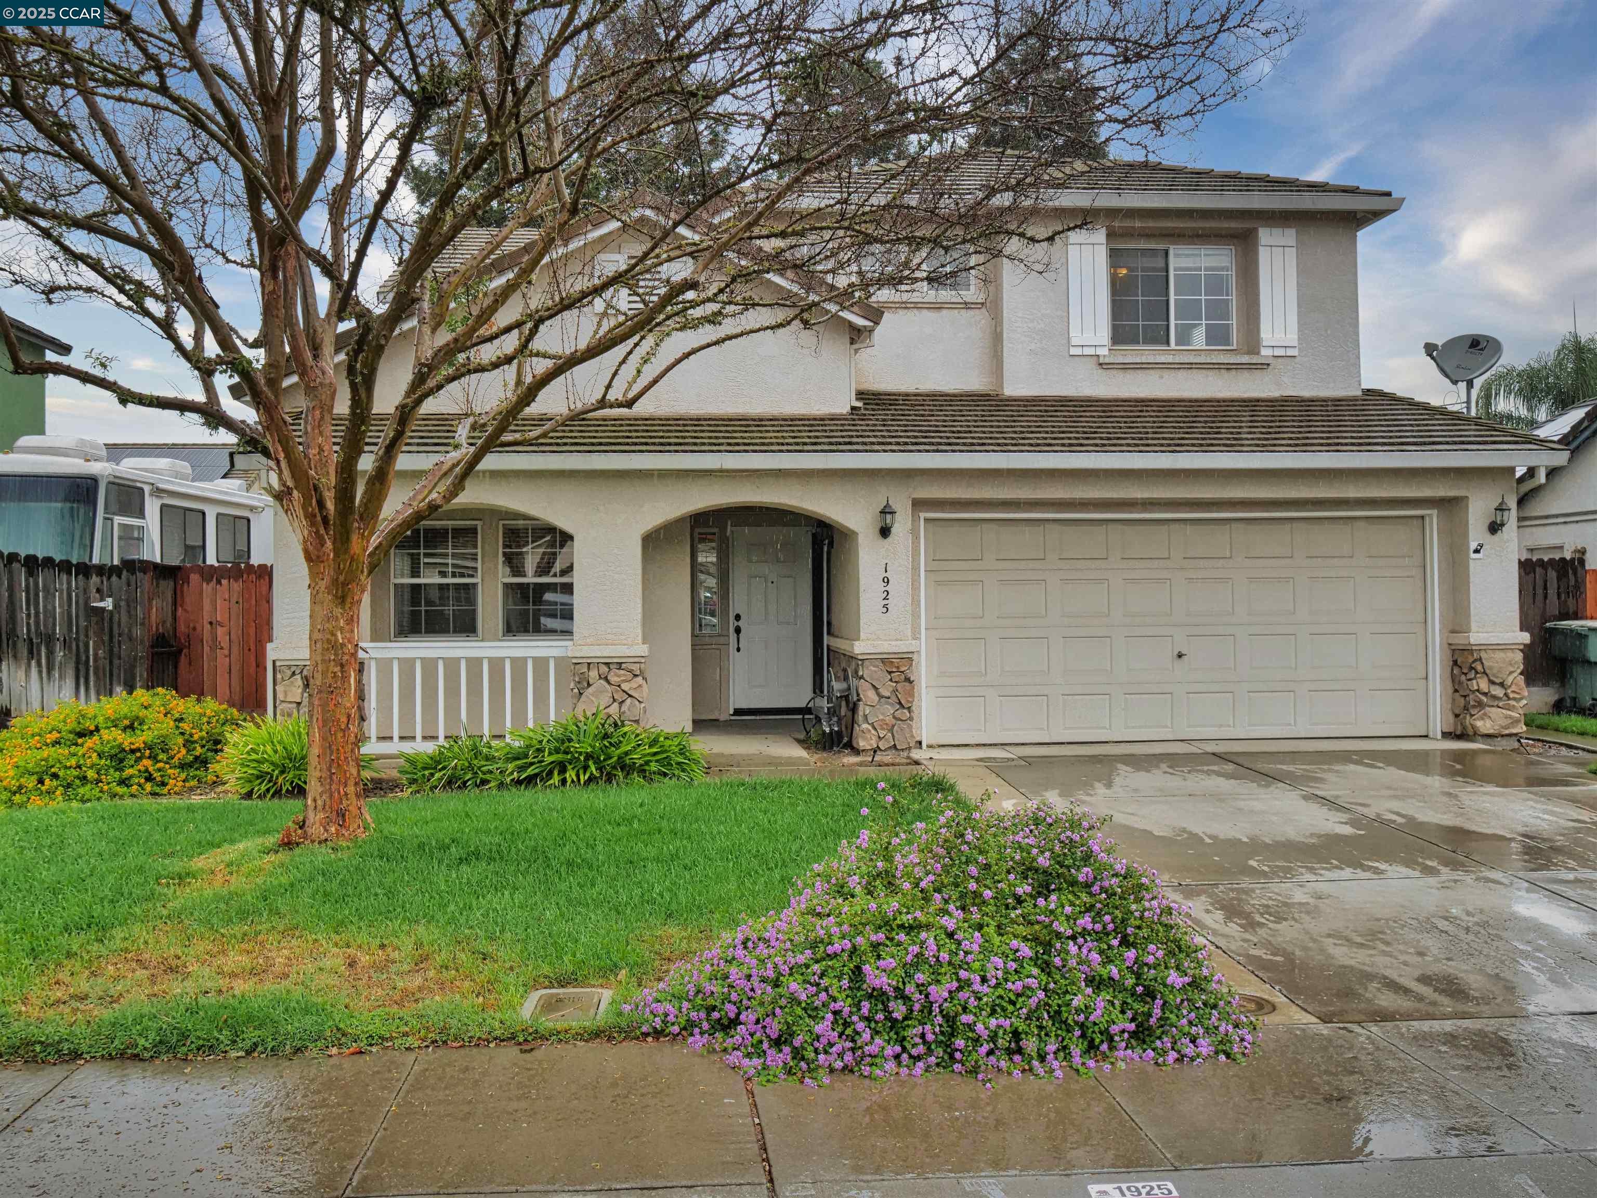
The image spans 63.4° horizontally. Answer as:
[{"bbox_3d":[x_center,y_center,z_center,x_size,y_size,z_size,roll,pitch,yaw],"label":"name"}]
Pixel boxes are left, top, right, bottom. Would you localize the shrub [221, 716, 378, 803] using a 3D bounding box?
[{"bbox_3d":[-3.927,1.235,10.142,1.300,0.600,1.150,-1,-1,-3],"label":"shrub"}]

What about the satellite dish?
[{"bbox_3d":[7.150,-2.660,13.950,0.660,0.570,0.740,0,-1,-34],"label":"satellite dish"}]

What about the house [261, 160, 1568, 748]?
[{"bbox_3d":[0.494,-2.466,17.787,12.200,7.900,12.600,-1,-1,-3],"label":"house"}]

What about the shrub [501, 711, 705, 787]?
[{"bbox_3d":[-1.593,1.218,10.565,1.680,0.560,1.100,-1,-1,-3],"label":"shrub"}]

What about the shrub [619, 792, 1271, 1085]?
[{"bbox_3d":[0.463,1.247,5.315,2.180,0.630,2.250,-1,-1,-3],"label":"shrub"}]

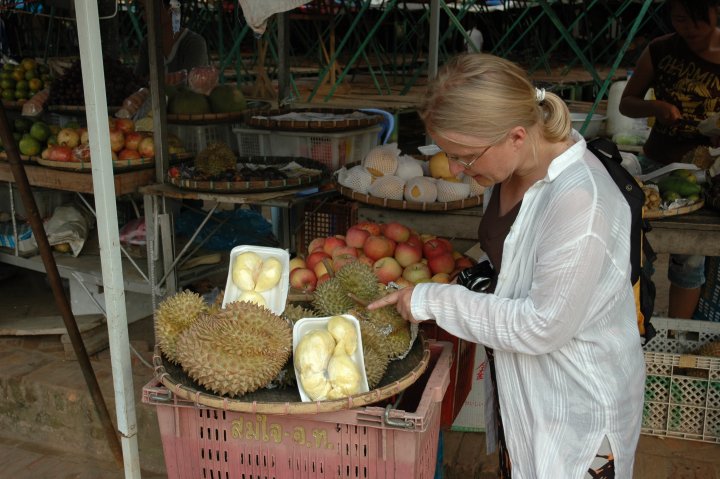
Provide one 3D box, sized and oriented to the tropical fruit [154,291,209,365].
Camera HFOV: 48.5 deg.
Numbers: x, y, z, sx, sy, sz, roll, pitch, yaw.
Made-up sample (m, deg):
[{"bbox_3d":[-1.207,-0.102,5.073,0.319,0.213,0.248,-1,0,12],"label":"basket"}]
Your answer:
[{"bbox_3d":[-0.385,0.195,1.755,0.140,0.165,0.180,3,15,11],"label":"tropical fruit"}]

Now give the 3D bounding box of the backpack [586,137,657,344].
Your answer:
[{"bbox_3d":[0.522,0.004,1.720,0.160,0.430,0.280,-13,17,-11],"label":"backpack"}]

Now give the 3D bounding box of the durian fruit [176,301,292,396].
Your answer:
[{"bbox_3d":[-0.259,0.223,1.650,0.235,0.180,0.190,-1,15,-6],"label":"durian fruit"}]

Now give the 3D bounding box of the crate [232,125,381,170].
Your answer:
[{"bbox_3d":[-0.261,-0.439,3.843,0.560,0.190,0.400,8,16,27],"label":"crate"}]

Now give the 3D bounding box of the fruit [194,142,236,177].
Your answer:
[{"bbox_3d":[-0.582,-0.318,3.220,0.170,0.145,0.170,0,15,0],"label":"fruit"}]

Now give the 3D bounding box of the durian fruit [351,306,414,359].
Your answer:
[{"bbox_3d":[0.050,0.204,1.790,0.150,0.130,0.160,0,15,0],"label":"durian fruit"}]

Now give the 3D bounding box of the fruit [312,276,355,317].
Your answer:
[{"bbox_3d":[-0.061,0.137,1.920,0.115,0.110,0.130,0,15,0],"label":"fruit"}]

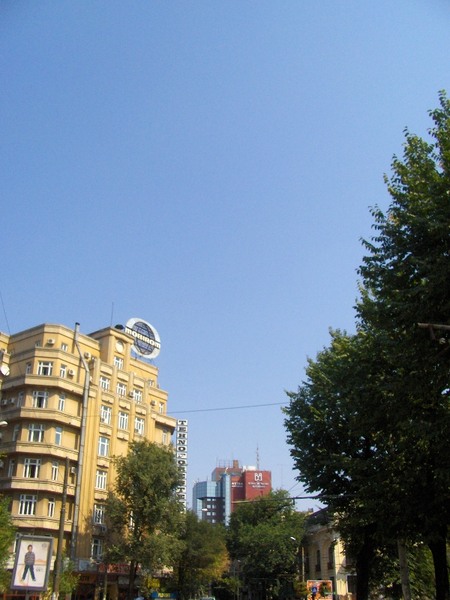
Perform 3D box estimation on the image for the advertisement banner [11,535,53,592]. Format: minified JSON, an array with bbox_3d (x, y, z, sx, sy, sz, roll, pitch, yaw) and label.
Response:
[{"bbox_3d":[-7.862,10.730,24.731,1.420,2.000,0.200,12,-28,-22],"label":"advertisement banner"}]

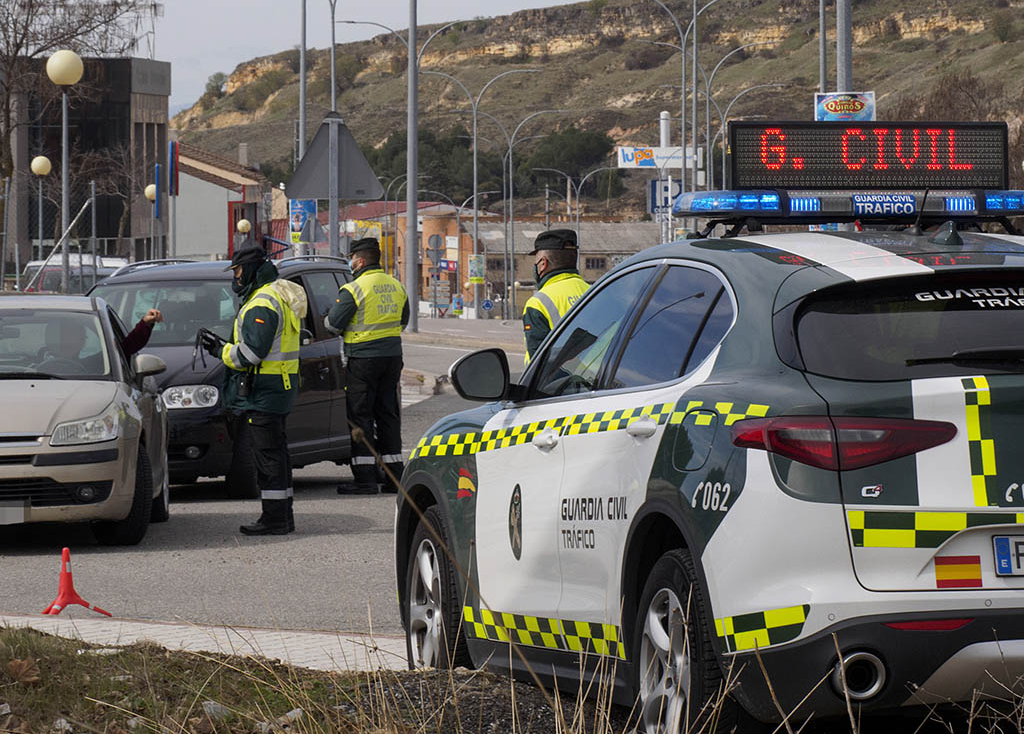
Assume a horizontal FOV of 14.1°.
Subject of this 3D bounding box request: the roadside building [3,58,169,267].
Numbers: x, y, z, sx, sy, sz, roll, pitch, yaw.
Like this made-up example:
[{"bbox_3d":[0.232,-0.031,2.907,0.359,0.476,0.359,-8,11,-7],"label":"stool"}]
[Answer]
[{"bbox_3d":[-14.300,-5.800,141.000,6.200,9.000,6.500,0,1,-6],"label":"roadside building"}]

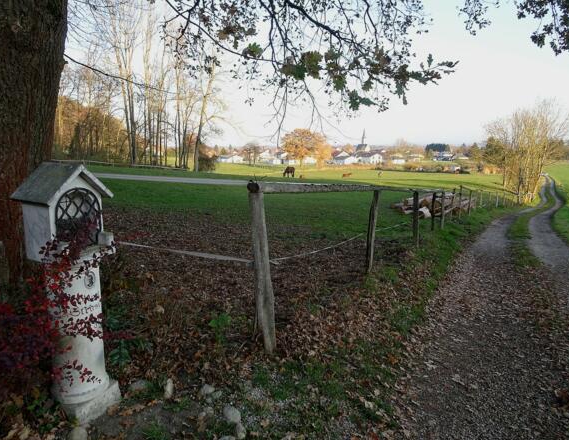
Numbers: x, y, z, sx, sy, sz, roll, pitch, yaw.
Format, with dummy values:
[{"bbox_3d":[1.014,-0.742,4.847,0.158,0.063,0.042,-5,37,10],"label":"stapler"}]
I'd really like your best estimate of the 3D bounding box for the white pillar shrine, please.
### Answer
[{"bbox_3d":[-1.335,0.445,2.600,0.420,1.600,0.430,6,11,30],"label":"white pillar shrine"}]

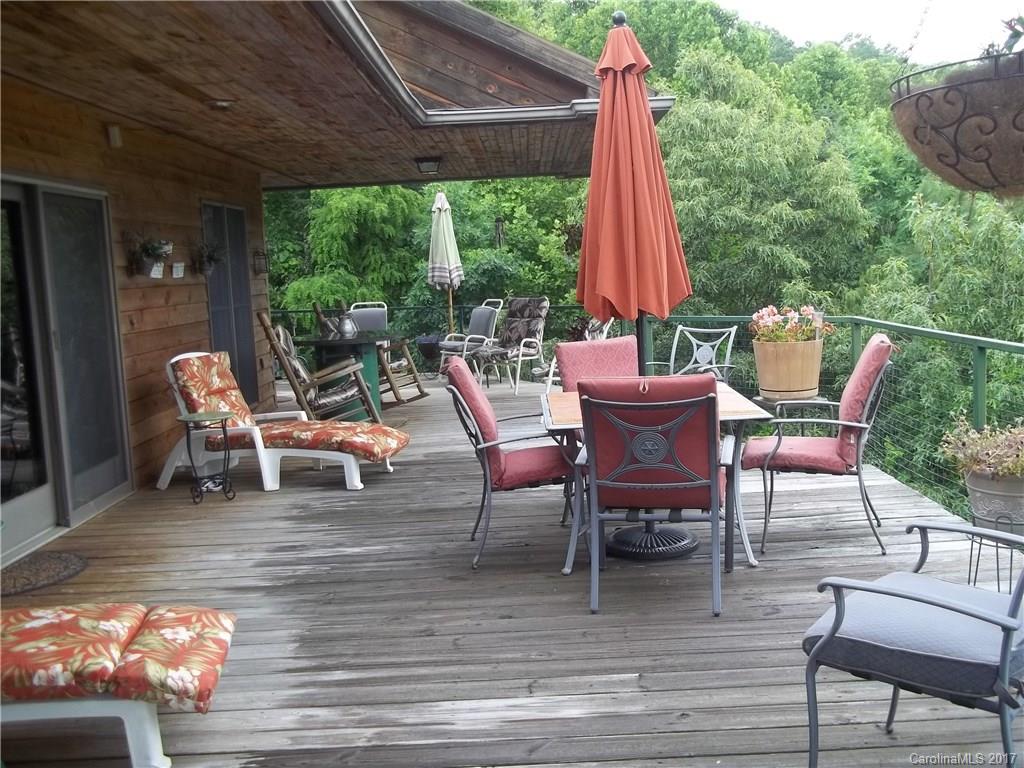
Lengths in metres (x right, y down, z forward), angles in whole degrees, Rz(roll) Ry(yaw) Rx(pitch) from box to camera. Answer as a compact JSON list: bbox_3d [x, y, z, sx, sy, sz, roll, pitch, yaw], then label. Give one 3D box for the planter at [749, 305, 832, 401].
[{"bbox_3d":[1.918,-0.211,6.524,0.560,0.650,0.540,-2,7,1],"label":"planter"}]

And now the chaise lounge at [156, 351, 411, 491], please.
[{"bbox_3d":[-1.625,0.231,6.752,1.633,0.927,0.671,-1,7,11],"label":"chaise lounge"}]

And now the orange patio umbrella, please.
[{"bbox_3d":[0.604,-0.544,4.690,0.560,2.498,0.540,-4,7,1],"label":"orange patio umbrella"}]

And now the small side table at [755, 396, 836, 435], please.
[{"bbox_3d":[1.935,0.339,6.554,0.520,0.470,0.500,-2,7,1],"label":"small side table"}]

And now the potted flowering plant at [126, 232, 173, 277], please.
[{"bbox_3d":[-2.590,-0.933,6.765,0.240,0.310,0.330,-2,7,1],"label":"potted flowering plant"}]

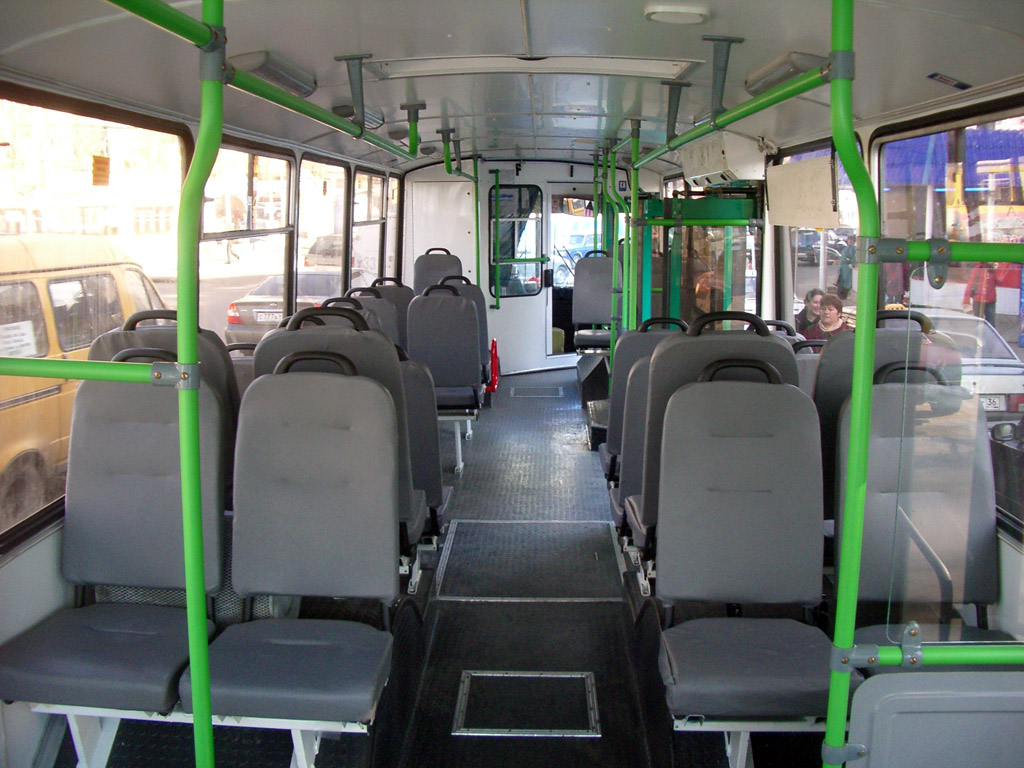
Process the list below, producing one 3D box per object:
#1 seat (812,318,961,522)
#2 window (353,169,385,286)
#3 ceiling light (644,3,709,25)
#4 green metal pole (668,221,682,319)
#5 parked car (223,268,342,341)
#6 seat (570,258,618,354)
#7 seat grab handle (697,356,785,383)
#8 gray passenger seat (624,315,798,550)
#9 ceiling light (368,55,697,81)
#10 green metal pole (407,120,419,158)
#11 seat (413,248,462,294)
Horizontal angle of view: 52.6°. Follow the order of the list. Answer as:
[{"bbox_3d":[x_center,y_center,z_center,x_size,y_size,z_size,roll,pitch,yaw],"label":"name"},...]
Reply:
[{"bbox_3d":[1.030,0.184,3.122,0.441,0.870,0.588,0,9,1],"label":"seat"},{"bbox_3d":[-1.048,-1.058,7.727,0.050,1.058,1.496,0,9,1],"label":"window"},{"bbox_3d":[0.348,-0.779,2.186,0.142,0.035,0.142,0,10,1],"label":"ceiling light"},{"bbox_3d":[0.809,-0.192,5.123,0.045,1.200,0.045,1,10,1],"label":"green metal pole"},{"bbox_3d":[-3.086,-1.294,17.377,1.800,1.470,4.800,2,10,8],"label":"parked car"},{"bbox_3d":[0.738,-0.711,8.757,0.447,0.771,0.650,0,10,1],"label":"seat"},{"bbox_3d":[0.576,-0.033,2.613,0.216,0.067,0.040,0,9,1],"label":"seat grab handle"},{"bbox_3d":[0.562,0.138,2.902,0.420,0.730,0.570,1,10,1],"label":"gray passenger seat"},{"bbox_3d":[0.066,-0.938,3.094,0.959,0.045,0.386,0,10,1],"label":"ceiling light"},{"bbox_3d":[-0.403,-0.989,4.197,0.041,0.157,0.046,0,10,1],"label":"green metal pole"},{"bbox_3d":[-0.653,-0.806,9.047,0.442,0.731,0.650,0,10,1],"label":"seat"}]

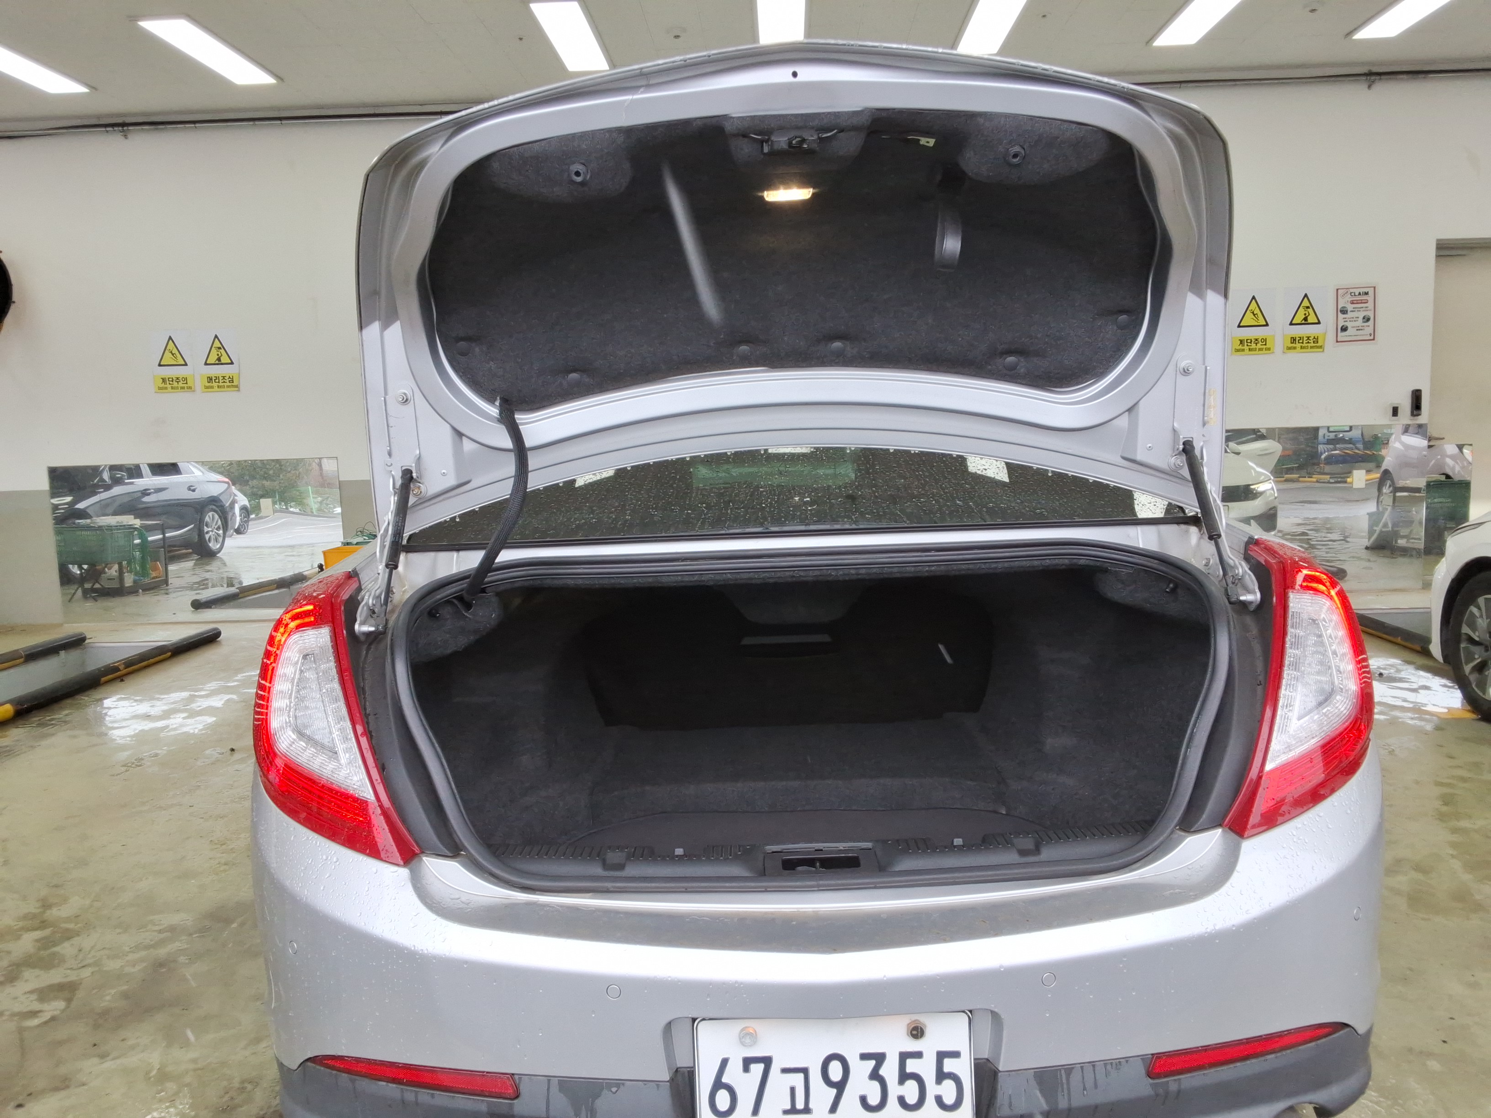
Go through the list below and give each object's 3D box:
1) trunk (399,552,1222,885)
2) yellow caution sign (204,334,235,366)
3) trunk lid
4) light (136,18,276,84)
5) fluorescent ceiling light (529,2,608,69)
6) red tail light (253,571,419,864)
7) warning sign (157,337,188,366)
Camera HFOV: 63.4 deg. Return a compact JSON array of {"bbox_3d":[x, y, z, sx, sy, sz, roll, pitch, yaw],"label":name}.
[{"bbox_3d":[0.105,0.238,2.178,1.260,0.540,1.140,-2,6,1],"label":"trunk"},{"bbox_3d":[-3.703,-1.468,8.486,0.210,0.215,0.010,-2,6,2],"label":"yellow caution sign"},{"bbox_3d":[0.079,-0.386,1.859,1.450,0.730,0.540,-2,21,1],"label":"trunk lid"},{"bbox_3d":[-3.151,-3.012,7.159,0.280,0.060,1.220,-2,6,2],"label":"light"},{"bbox_3d":[-1.008,-3.070,7.081,0.280,0.060,1.220,-2,6,2],"label":"fluorescent ceiling light"},{"bbox_3d":[-0.615,0.216,1.839,0.340,0.370,0.450,-2,6,1],"label":"red tail light"},{"bbox_3d":[-4.034,-1.463,8.499,0.210,0.215,0.010,-2,6,2],"label":"warning sign"}]

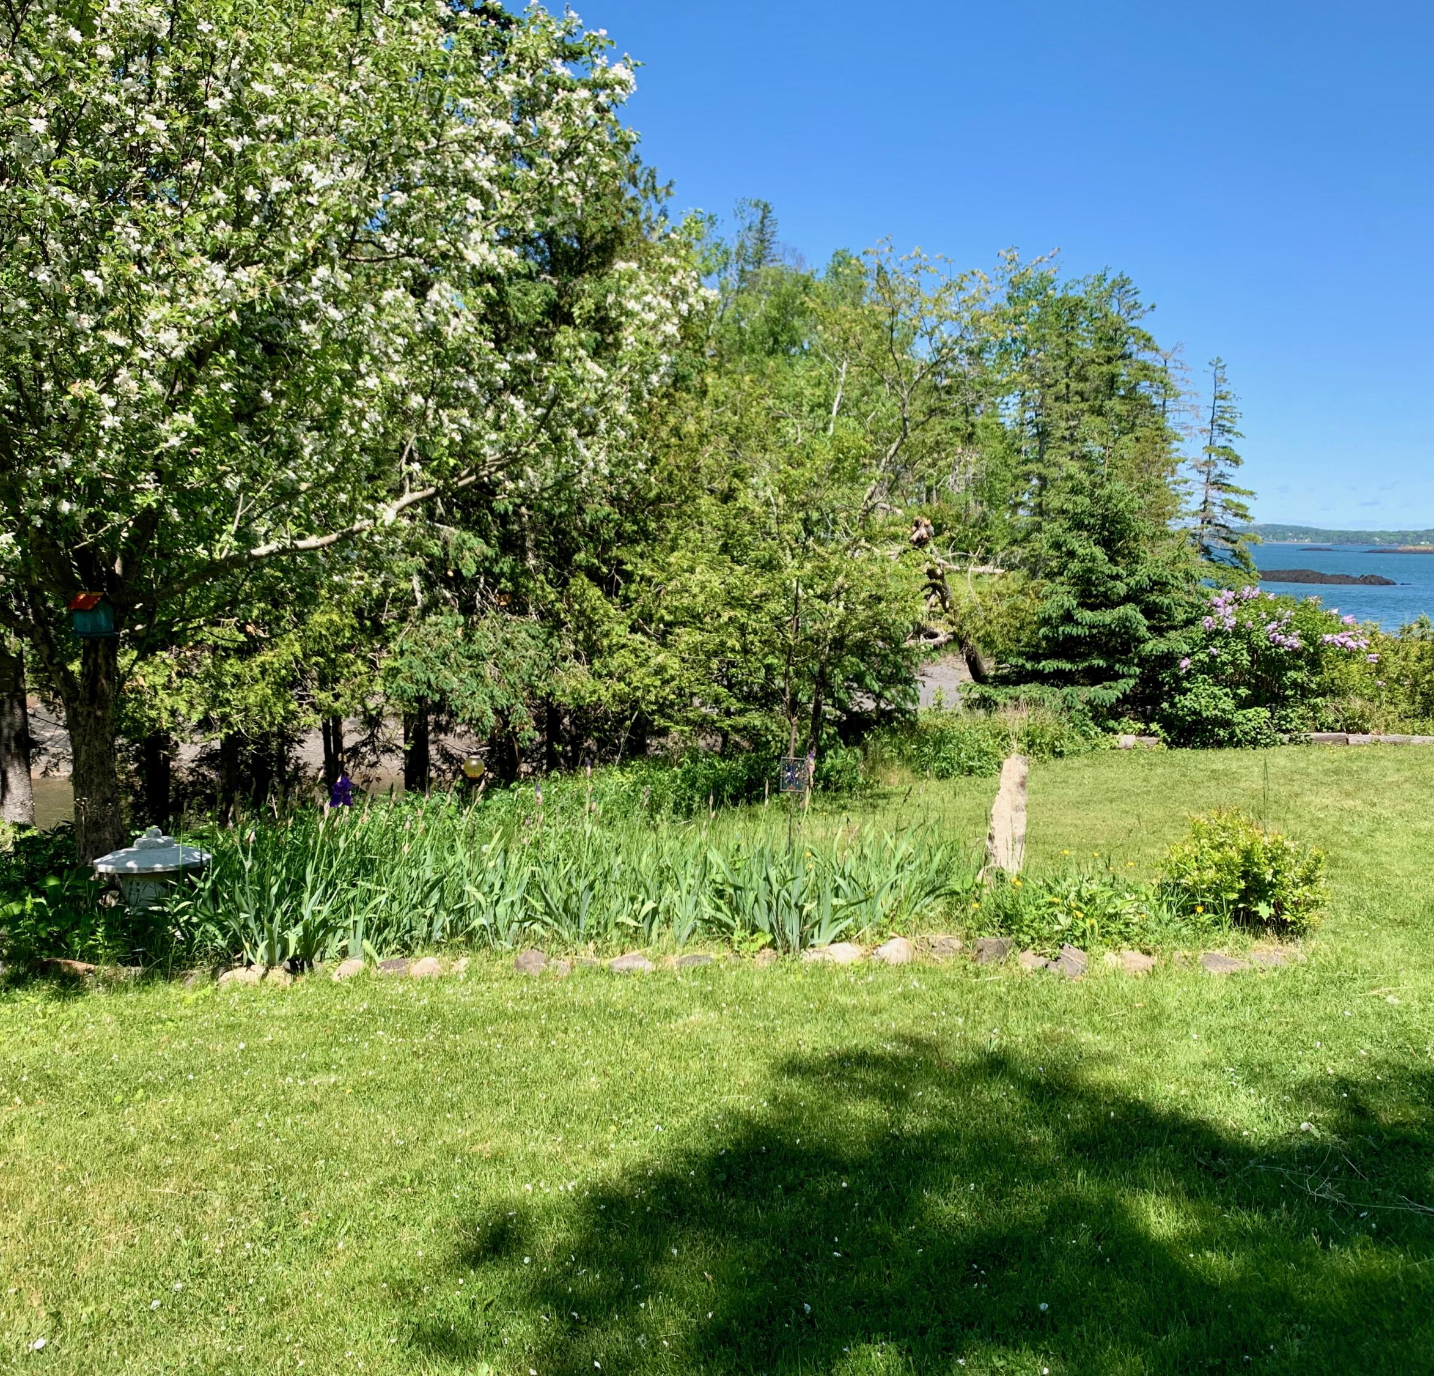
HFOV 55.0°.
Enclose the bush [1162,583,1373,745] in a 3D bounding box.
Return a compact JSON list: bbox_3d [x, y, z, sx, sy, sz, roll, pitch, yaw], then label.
[{"bbox_3d":[5.178,-0.245,12.949,2.047,1.405,1.800,0,6,0],"label":"bush"}]

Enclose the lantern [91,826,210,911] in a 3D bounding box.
[{"bbox_3d":[-2.456,0.839,5.976,0.510,0.474,0.490,-1,6,-6],"label":"lantern"}]

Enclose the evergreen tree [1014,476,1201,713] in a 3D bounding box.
[{"bbox_3d":[4.003,-0.937,14.182,1.939,2.567,2.000,0,6,0],"label":"evergreen tree"}]

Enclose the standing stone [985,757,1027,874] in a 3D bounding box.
[{"bbox_3d":[1.474,0.660,7.012,0.226,0.649,0.150,0,6,0],"label":"standing stone"}]

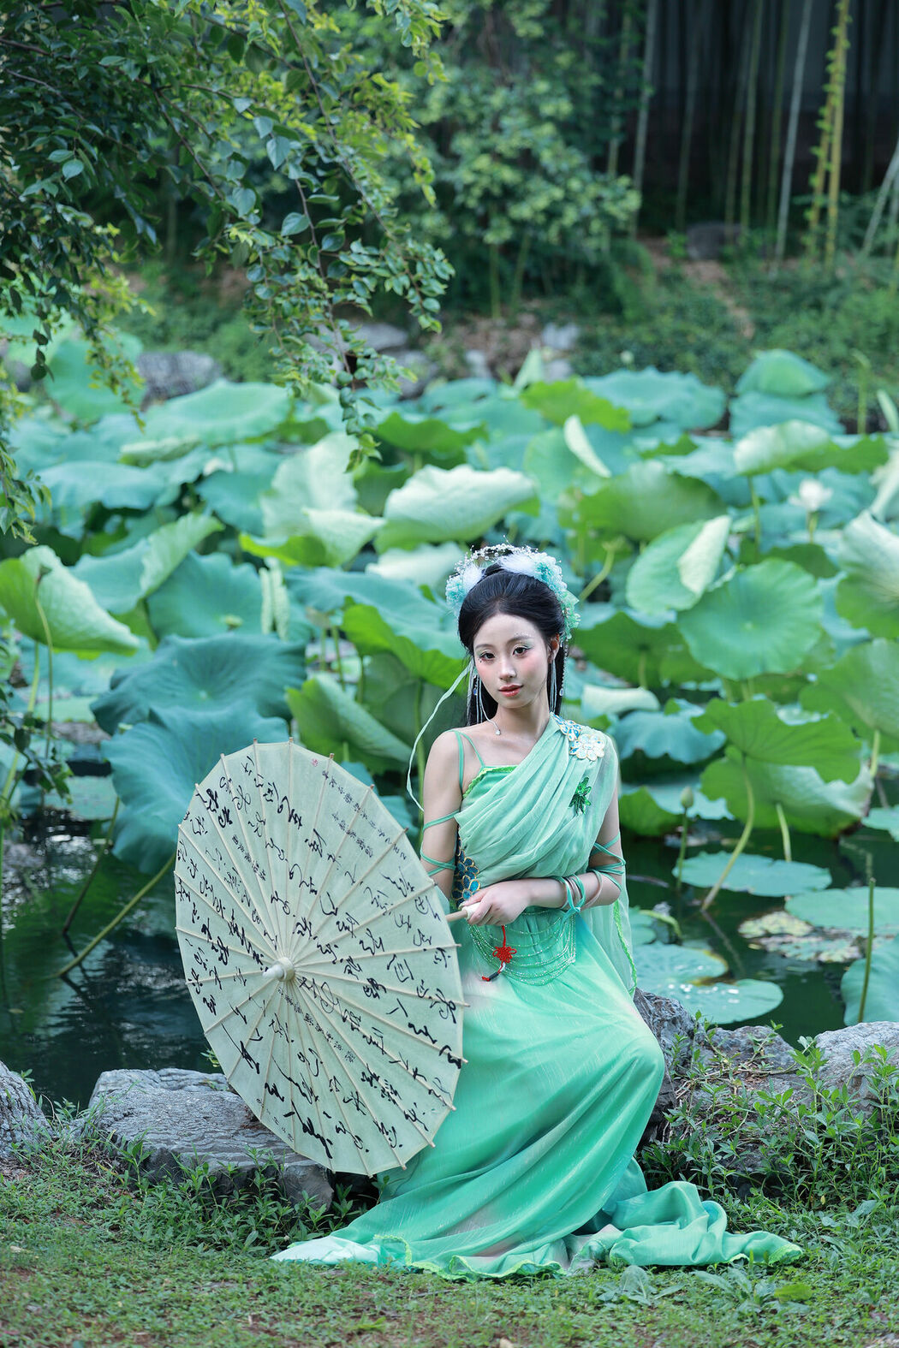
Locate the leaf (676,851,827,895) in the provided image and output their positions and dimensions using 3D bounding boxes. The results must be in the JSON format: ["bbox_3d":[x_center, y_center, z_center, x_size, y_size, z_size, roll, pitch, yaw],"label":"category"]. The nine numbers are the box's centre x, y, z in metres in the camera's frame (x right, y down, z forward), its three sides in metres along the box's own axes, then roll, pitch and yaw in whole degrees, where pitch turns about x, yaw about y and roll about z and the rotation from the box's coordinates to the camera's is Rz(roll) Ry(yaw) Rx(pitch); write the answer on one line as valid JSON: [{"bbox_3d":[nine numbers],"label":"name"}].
[{"bbox_3d":[0.944,0.620,8.000,0.475,0.040,0.460,0,12,0],"label":"leaf"}]

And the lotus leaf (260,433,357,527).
[{"bbox_3d":[-0.574,-0.785,10.500,0.400,0.370,0.280,0,12,0],"label":"lotus leaf"}]

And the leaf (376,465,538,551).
[{"bbox_3d":[0.025,-0.571,8.900,0.560,0.260,0.440,0,11,0],"label":"leaf"}]

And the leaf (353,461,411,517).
[{"bbox_3d":[-0.245,-0.669,9.400,0.340,0.220,0.320,0,11,0],"label":"leaf"}]

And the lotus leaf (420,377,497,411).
[{"bbox_3d":[0.042,-1.407,13.000,0.420,0.150,0.420,0,11,0],"label":"lotus leaf"}]

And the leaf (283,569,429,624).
[{"bbox_3d":[-0.323,-0.273,9.000,0.490,0.150,0.460,0,12,0],"label":"leaf"}]

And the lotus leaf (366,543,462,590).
[{"bbox_3d":[-0.103,-0.348,8.400,0.380,0.170,0.340,0,11,0],"label":"lotus leaf"}]

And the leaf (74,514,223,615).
[{"bbox_3d":[-1.085,-0.392,9.300,0.540,0.330,0.450,0,12,0],"label":"leaf"}]

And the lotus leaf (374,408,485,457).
[{"bbox_3d":[-0.091,-1.123,12.000,0.520,0.200,0.450,0,12,0],"label":"lotus leaf"}]

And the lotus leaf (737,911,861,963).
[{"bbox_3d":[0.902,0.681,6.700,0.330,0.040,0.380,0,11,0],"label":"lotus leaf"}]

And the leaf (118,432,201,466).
[{"bbox_3d":[-1.267,-0.983,11.300,0.370,0.140,0.320,0,12,0],"label":"leaf"}]

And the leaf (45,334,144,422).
[{"bbox_3d":[-1.594,-1.331,11.600,0.450,0.380,0.280,0,11,0],"label":"leaf"}]

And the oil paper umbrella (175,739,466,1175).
[{"bbox_3d":[-0.104,0.448,4.490,0.540,0.765,0.765,-15,15,-41],"label":"oil paper umbrella"}]

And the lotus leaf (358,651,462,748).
[{"bbox_3d":[-0.108,0.083,8.000,0.400,0.300,0.320,0,12,0],"label":"lotus leaf"}]

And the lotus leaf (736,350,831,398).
[{"bbox_3d":[1.616,-1.450,12.500,0.460,0.200,0.430,0,11,0],"label":"lotus leaf"}]

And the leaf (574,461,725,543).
[{"bbox_3d":[0.728,-0.623,9.400,0.560,0.260,0.460,0,11,0],"label":"leaf"}]

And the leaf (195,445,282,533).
[{"bbox_3d":[-0.847,-0.758,10.600,0.460,0.300,0.430,0,11,0],"label":"leaf"}]

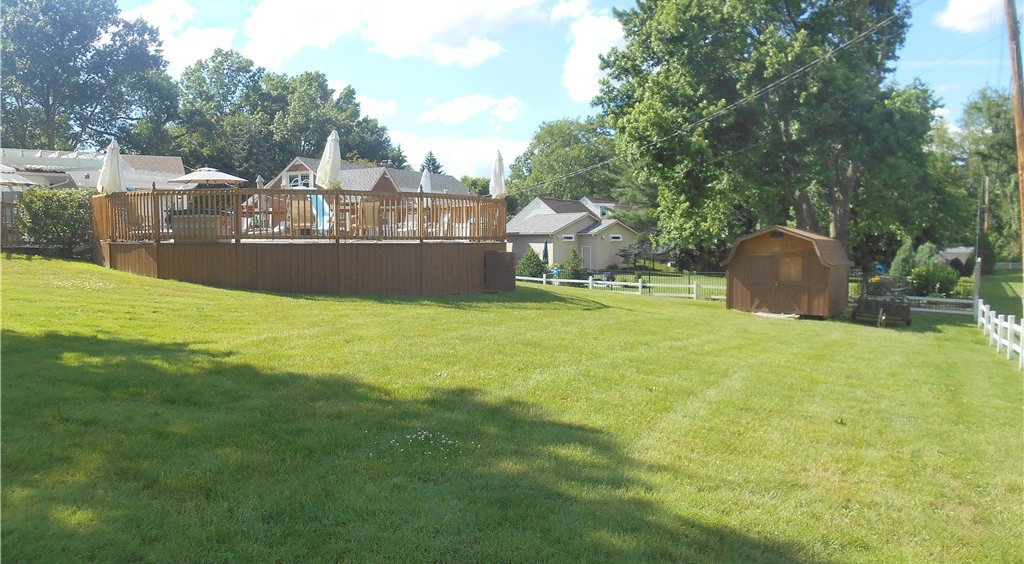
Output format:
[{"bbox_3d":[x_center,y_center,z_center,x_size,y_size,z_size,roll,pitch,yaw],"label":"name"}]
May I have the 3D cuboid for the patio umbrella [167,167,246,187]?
[{"bbox_3d":[-10.300,-2.595,25.902,2.750,2.600,2.750,0,3,0],"label":"patio umbrella"}]

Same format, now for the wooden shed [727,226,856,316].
[{"bbox_3d":[8.800,-0.407,24.411,3.250,2.700,2.900,2,3,34],"label":"wooden shed"}]

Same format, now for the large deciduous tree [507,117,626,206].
[{"bbox_3d":[6.400,-10.198,85.593,14.500,16.500,14.000,0,3,0],"label":"large deciduous tree"}]

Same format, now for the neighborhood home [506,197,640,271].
[{"bbox_3d":[4.900,-4.040,63.877,10.800,6.000,11.000,-1,3,-27],"label":"neighborhood home"}]

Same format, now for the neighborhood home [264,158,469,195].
[{"bbox_3d":[-8.400,-4.728,48.323,8.000,5.350,14.500,2,3,33],"label":"neighborhood home"}]

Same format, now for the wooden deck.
[{"bbox_3d":[-5.200,-1.013,19.974,10.300,2.180,9.600,-1,3,-14],"label":"wooden deck"}]

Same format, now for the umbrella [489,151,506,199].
[{"bbox_3d":[-0.390,-2.257,20.312,0.440,2.450,0.440,0,3,0],"label":"umbrella"}]

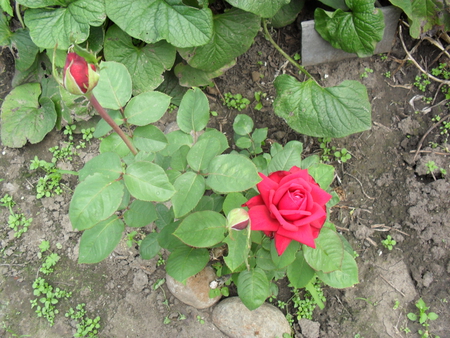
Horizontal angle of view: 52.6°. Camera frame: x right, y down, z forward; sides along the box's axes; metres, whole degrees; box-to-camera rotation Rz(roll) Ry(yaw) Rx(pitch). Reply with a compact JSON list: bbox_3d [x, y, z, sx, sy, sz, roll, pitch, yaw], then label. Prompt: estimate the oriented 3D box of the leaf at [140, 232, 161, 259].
[{"bbox_3d":[-0.134,0.138,0.820,0.035,0.012,0.051,41,75,14],"label":"leaf"}]

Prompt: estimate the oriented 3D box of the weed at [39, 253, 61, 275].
[{"bbox_3d":[-0.337,0.181,0.874,0.042,0.025,0.039,0,58,0],"label":"weed"}]

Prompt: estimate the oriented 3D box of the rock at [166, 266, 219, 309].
[{"bbox_3d":[-0.054,0.196,0.787,0.096,0.055,0.080,-3,56,-2],"label":"rock"}]

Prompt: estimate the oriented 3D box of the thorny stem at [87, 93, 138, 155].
[{"bbox_3d":[-0.136,-0.054,0.565,0.012,0.103,0.012,-13,46,20],"label":"thorny stem"}]

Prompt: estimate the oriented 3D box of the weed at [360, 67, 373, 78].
[{"bbox_3d":[0.352,-0.240,1.134,0.030,0.018,0.028,0,55,0],"label":"weed"}]

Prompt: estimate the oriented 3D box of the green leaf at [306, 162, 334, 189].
[{"bbox_3d":[0.163,0.013,0.770,0.043,0.025,0.068,36,65,20],"label":"green leaf"}]

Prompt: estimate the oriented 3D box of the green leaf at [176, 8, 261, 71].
[{"bbox_3d":[-0.015,-0.298,1.047,0.194,0.080,0.180,6,58,3],"label":"green leaf"}]

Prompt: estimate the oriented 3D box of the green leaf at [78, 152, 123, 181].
[{"bbox_3d":[-0.189,0.001,0.690,0.062,0.018,0.062,-3,70,-8],"label":"green leaf"}]

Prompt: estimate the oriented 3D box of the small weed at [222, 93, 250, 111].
[{"bbox_3d":[0.027,-0.159,1.075,0.067,0.022,0.040,0,55,0],"label":"small weed"}]

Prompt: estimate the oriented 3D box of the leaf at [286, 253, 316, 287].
[{"bbox_3d":[0.128,0.168,0.760,0.049,0.018,0.065,11,66,9],"label":"leaf"}]

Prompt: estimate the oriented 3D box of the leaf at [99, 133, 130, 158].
[{"bbox_3d":[-0.164,-0.035,0.680,0.046,0.013,0.051,34,68,11],"label":"leaf"}]

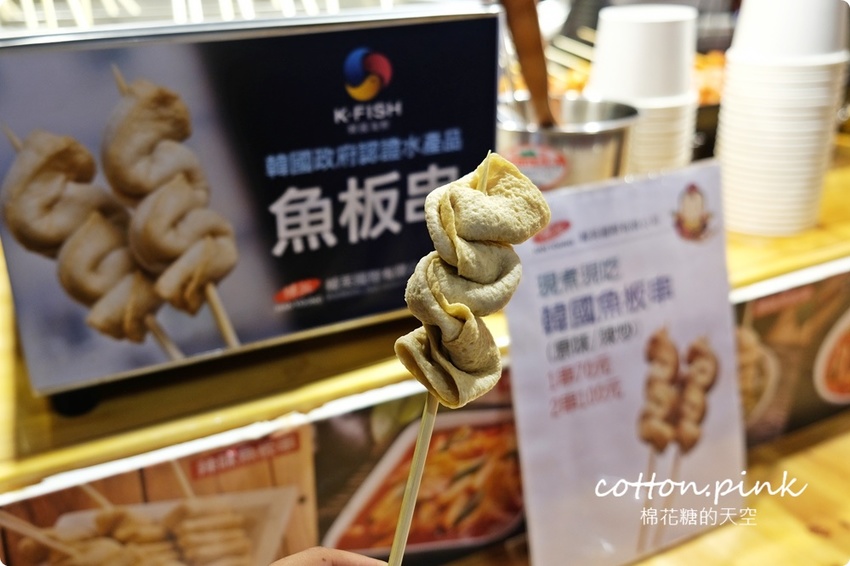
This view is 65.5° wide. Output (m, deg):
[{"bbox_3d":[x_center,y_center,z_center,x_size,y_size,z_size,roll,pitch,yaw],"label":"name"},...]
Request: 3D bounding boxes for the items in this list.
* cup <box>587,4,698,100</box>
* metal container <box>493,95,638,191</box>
[{"bbox_3d":[0.216,-0.221,0.649,0.109,0.078,0.109,-2,24,1],"label":"cup"},{"bbox_3d":[0.120,-0.089,0.612,0.140,0.132,0.140,-2,24,1],"label":"metal container"}]

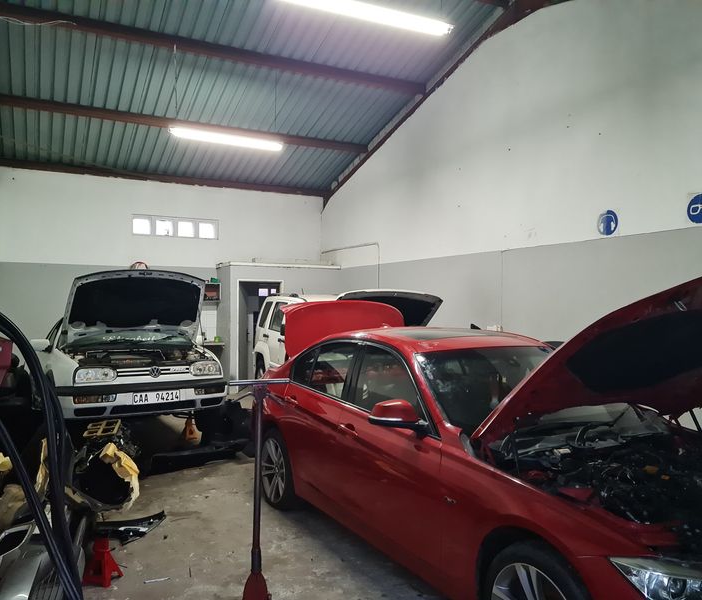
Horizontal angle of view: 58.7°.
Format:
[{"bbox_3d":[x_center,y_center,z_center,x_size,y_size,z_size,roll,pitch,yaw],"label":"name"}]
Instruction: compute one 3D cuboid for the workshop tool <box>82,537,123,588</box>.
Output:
[{"bbox_3d":[-1.414,1.483,3.574,0.165,0.260,0.160,0,-1,4],"label":"workshop tool"}]

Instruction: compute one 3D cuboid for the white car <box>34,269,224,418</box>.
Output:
[{"bbox_3d":[-2.956,0.701,7.718,1.720,1.660,4.020,2,-7,-33],"label":"white car"}]

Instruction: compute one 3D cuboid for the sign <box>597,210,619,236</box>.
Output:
[{"bbox_3d":[2.721,-0.813,6.600,0.010,0.275,0.275,1,-1,-26],"label":"sign"}]

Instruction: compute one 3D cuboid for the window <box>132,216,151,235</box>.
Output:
[{"bbox_3d":[-3.919,-1.381,11.688,0.350,0.320,0.080,1,-1,-26],"label":"window"}]

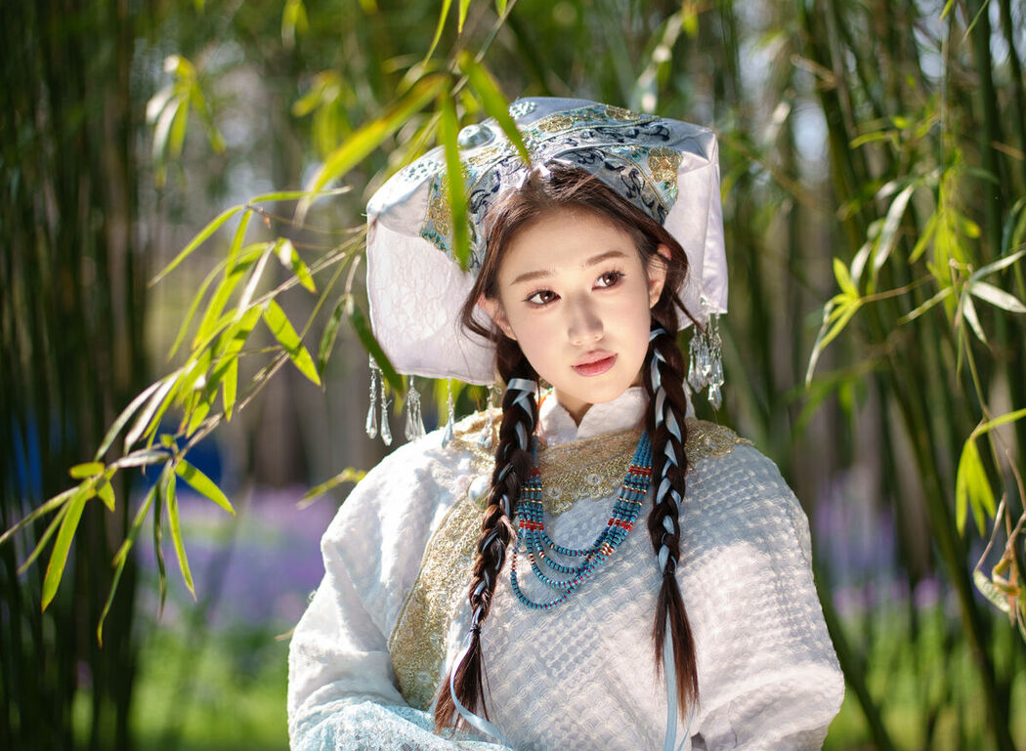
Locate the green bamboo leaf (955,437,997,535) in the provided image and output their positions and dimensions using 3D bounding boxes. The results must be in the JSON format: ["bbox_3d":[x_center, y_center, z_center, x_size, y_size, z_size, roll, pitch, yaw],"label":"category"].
[{"bbox_3d":[0.450,0.107,2.080,0.040,0.095,0.025,0,-1,0],"label":"green bamboo leaf"}]

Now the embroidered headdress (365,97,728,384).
[{"bbox_3d":[0.031,-0.116,1.950,0.320,0.250,0.240,-10,2,-7],"label":"embroidered headdress"}]

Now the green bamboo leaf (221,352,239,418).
[{"bbox_3d":[-0.249,0.008,1.880,0.014,0.059,0.012,6,0,0],"label":"green bamboo leaf"}]

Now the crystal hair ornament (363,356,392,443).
[{"bbox_3d":[-0.123,0.022,1.940,0.025,0.083,0.020,0,-1,0],"label":"crystal hair ornament"}]

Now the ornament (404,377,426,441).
[{"bbox_3d":[-0.089,0.031,1.950,0.021,0.058,0.016,0,-1,0],"label":"ornament"}]

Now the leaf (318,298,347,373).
[{"bbox_3d":[-0.160,-0.036,1.900,0.013,0.070,0.014,18,0,0],"label":"leaf"}]

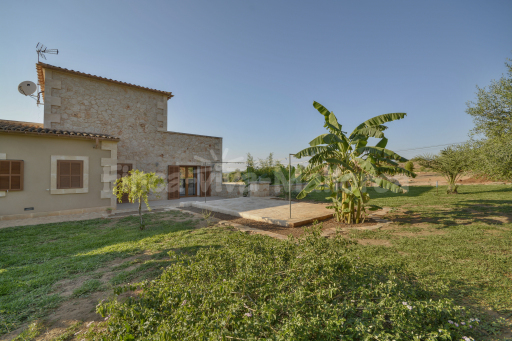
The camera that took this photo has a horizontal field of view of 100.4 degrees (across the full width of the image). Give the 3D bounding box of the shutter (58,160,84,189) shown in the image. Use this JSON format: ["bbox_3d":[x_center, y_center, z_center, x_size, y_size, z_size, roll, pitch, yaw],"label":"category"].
[{"bbox_3d":[-7.600,0.180,8.750,0.830,1.160,0.050,0,-1,-41],"label":"shutter"}]

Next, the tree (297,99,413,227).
[{"bbox_3d":[3.450,-0.290,7.400,3.900,4.250,3.600,0,-1,0],"label":"tree"}]

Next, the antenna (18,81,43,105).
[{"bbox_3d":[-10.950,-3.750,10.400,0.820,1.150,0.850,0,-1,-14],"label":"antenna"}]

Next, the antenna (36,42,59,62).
[{"bbox_3d":[-10.600,-6.000,10.850,1.100,0.950,0.500,0,-1,-1],"label":"antenna"}]

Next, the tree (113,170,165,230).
[{"bbox_3d":[-3.740,0.950,6.800,1.500,1.900,1.400,0,-1,0],"label":"tree"}]

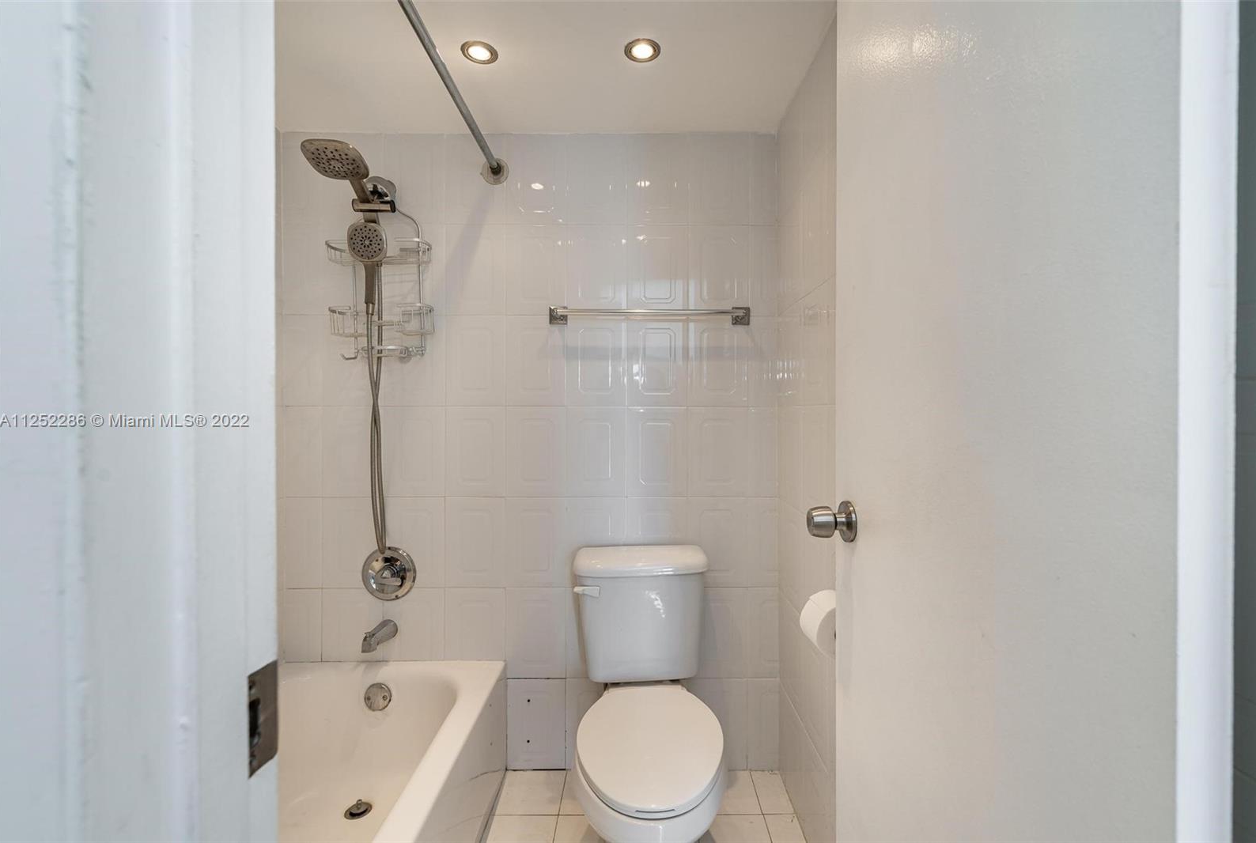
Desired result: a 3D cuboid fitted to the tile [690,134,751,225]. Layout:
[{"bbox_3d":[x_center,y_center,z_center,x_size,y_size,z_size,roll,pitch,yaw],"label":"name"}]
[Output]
[{"bbox_3d":[0.302,-0.803,1.876,0.200,0.300,0.010,0,0,0],"label":"tile"}]

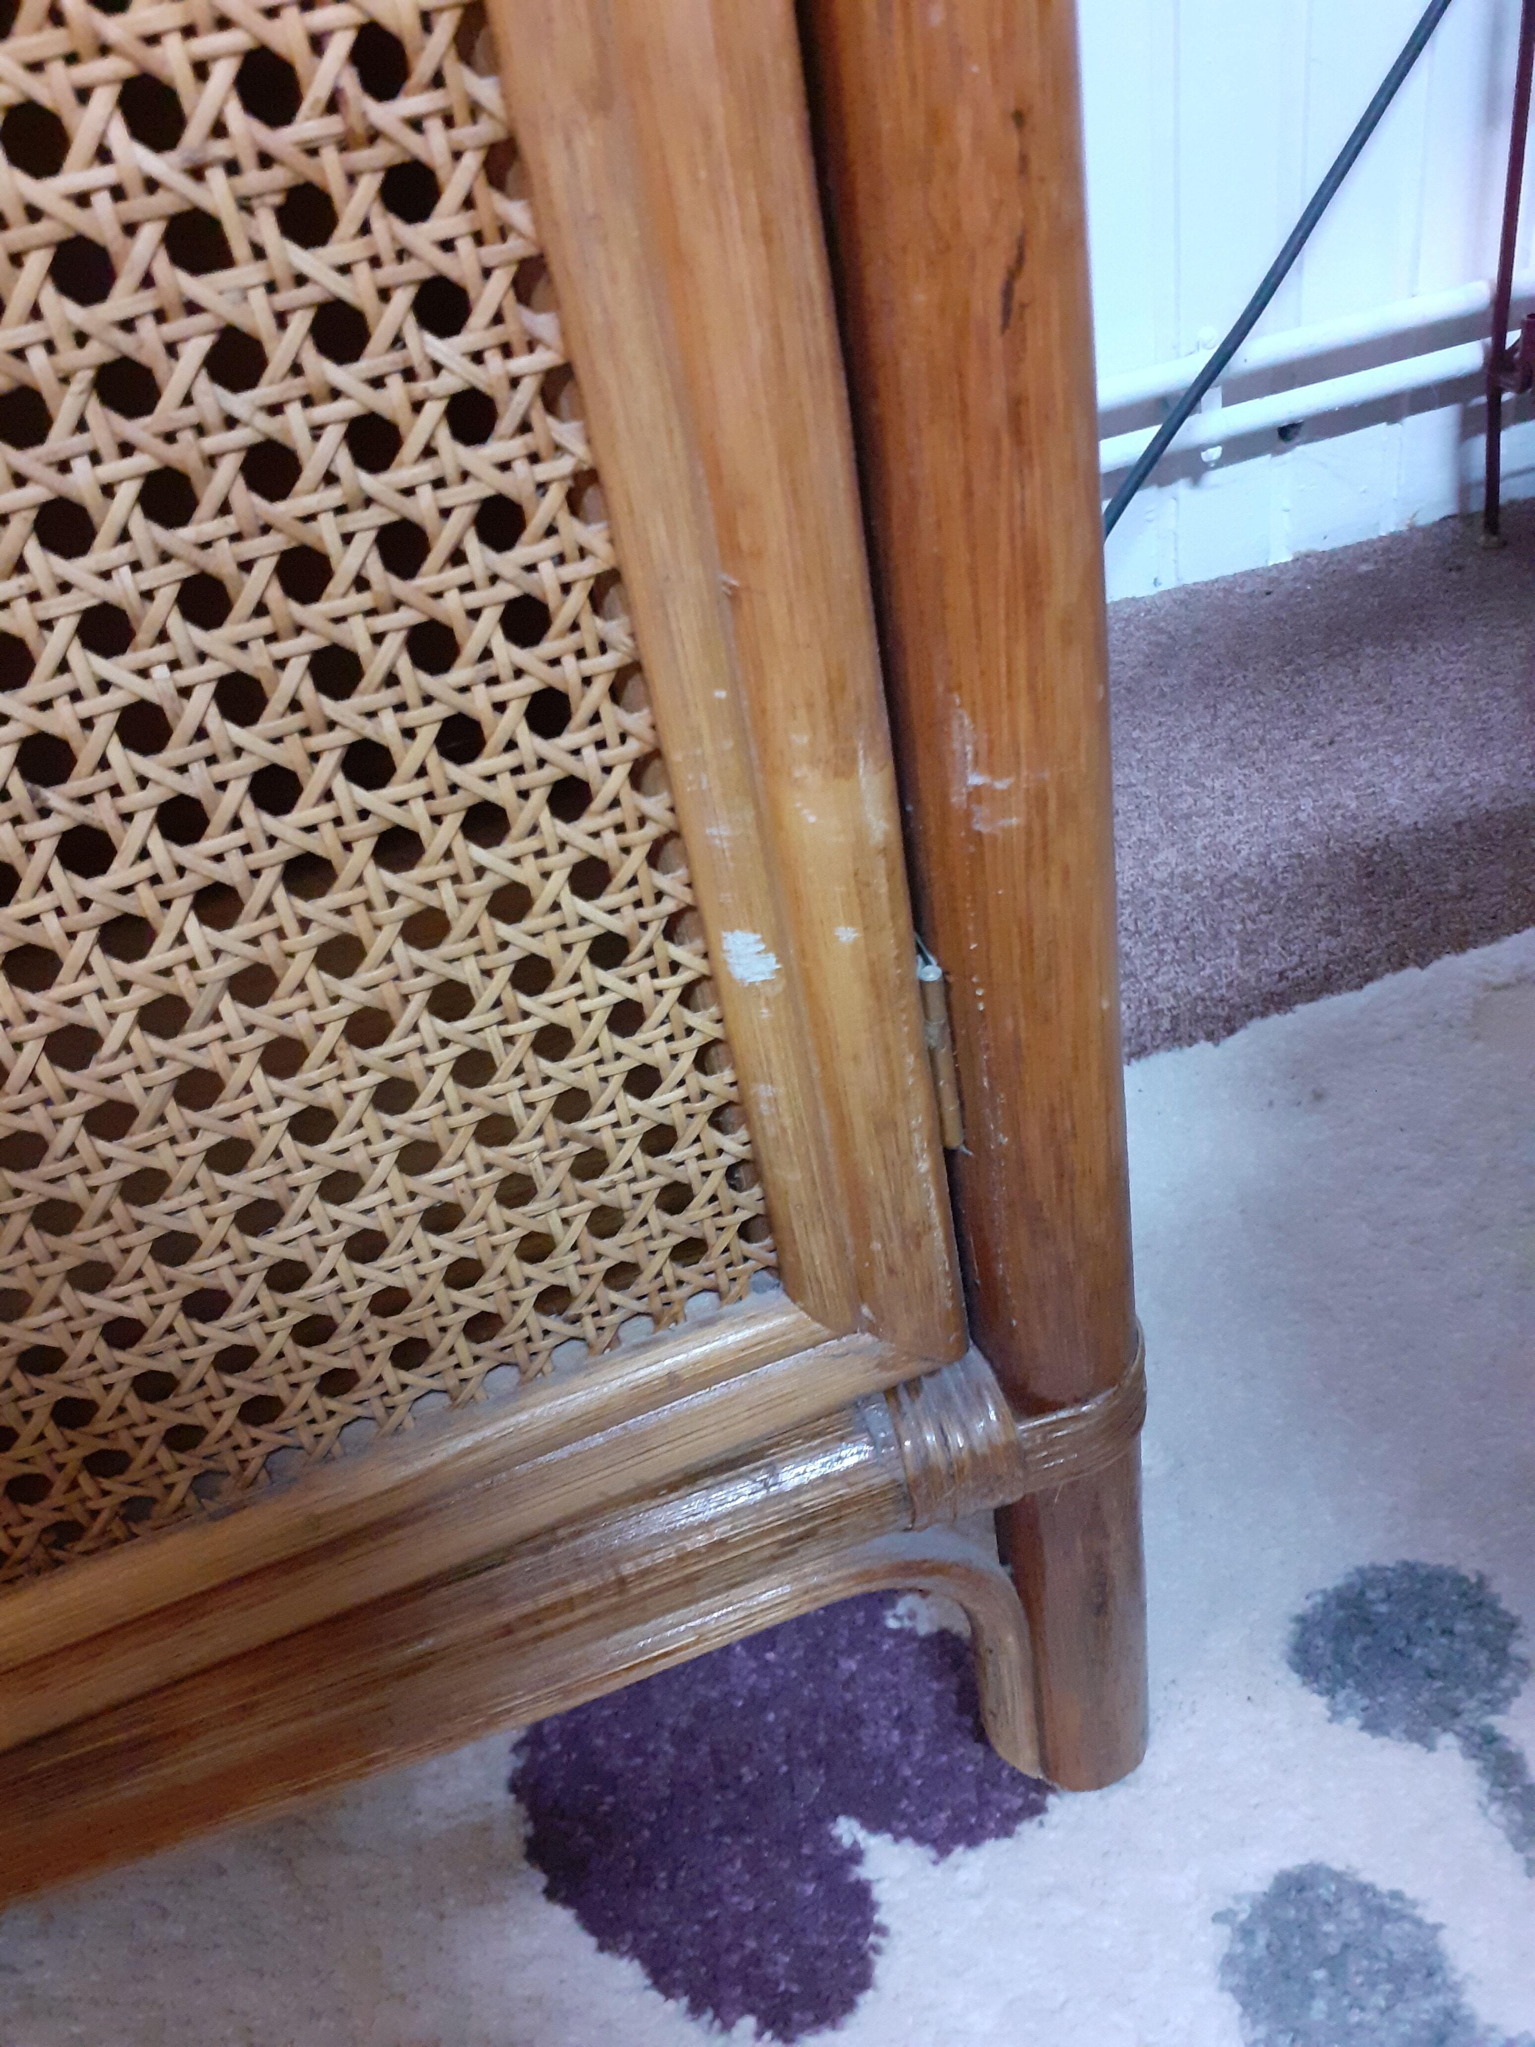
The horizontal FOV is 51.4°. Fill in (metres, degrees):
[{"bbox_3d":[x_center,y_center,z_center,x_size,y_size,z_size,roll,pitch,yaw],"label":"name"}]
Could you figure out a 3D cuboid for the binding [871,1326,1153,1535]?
[{"bbox_3d":[0.049,0.079,0.328,0.060,0.031,0.033,-20,37,-13],"label":"binding"}]

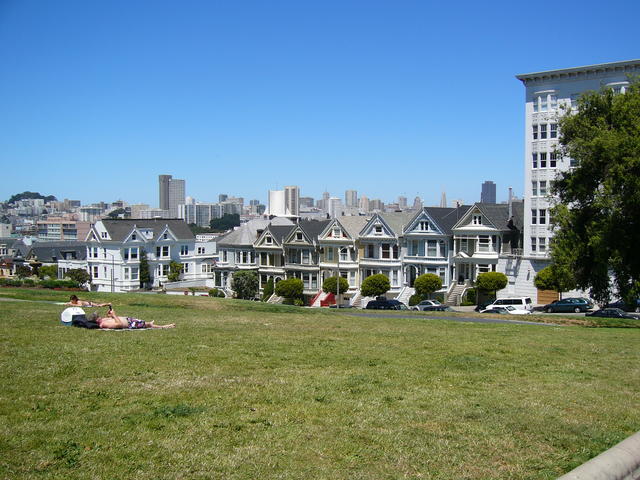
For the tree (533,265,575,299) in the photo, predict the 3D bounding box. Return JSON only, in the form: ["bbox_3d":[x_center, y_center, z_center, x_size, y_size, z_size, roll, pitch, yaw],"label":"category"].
[{"bbox_3d":[26.723,5.326,73.918,4.500,5.000,4.300,1,2,40],"label":"tree"}]

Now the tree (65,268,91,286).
[{"bbox_3d":[-41.799,6.715,112.000,4.500,3.700,4.300,-1,2,-20],"label":"tree"}]

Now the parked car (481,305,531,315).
[{"bbox_3d":[17.800,7.050,62.000,4.550,1.450,1.760,-4,-1,42],"label":"parked car"}]

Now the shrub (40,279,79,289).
[{"bbox_3d":[-24.911,4.262,62.143,3.600,0.900,1.500,0,2,-14],"label":"shrub"}]

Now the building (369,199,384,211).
[{"bbox_3d":[213.043,-122.547,2440.000,45.000,60.000,40.000,2,2,40],"label":"building"}]

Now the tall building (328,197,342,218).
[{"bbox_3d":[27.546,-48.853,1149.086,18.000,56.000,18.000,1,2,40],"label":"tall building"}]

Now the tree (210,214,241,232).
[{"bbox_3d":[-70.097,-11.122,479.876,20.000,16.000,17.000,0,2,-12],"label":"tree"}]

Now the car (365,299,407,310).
[{"bbox_3d":[8.212,8.116,76.107,4.900,1.780,1.920,-4,-1,40],"label":"car"}]

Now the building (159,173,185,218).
[{"bbox_3d":[-266.203,-77.082,1160.000,33.000,80.000,33.000,2,2,40],"label":"building"}]

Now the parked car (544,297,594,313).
[{"bbox_3d":[27.143,7.157,70.759,4.850,1.480,1.830,-4,-1,40],"label":"parked car"}]

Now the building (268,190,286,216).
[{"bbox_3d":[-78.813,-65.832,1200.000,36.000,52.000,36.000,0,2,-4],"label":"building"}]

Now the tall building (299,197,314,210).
[{"bbox_3d":[-33.380,-86.540,1600.000,34.000,38.000,34.000,2,2,40],"label":"tall building"}]

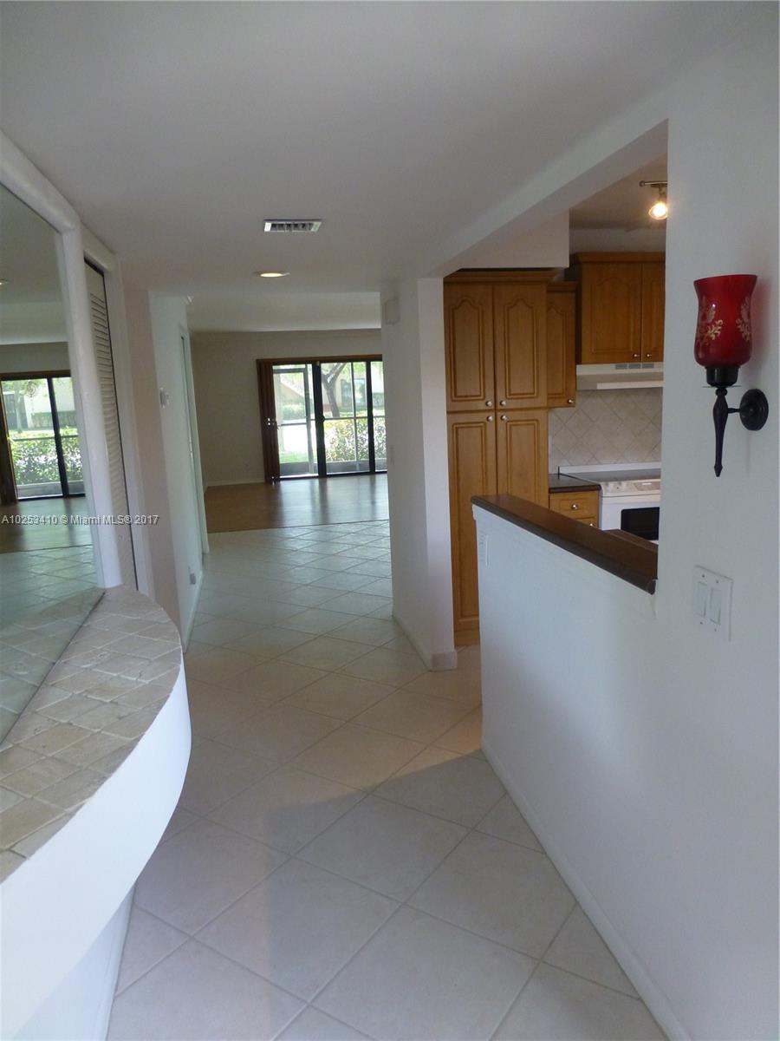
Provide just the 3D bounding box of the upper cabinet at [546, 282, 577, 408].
[{"bbox_3d":[0.967,-1.084,4.512,0.305,0.745,0.340,-4,11,-10],"label":"upper cabinet"}]

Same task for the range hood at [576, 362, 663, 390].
[{"bbox_3d":[1.524,-0.918,4.587,0.762,0.153,0.440,-4,11,-10],"label":"range hood"}]

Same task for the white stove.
[{"bbox_3d":[1.597,0.136,4.678,0.760,0.960,0.650,-4,11,-10],"label":"white stove"}]

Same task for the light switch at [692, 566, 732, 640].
[{"bbox_3d":[0.624,0.164,1.408,0.010,0.116,0.117,-4,11,-10],"label":"light switch"}]

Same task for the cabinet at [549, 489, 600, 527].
[{"bbox_3d":[1.055,0.211,4.618,0.320,0.880,0.600,-4,11,-10],"label":"cabinet"}]

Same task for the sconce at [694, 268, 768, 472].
[{"bbox_3d":[0.568,-0.243,1.228,0.120,0.337,0.113,-4,11,-10],"label":"sconce"}]

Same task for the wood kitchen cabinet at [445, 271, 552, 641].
[{"bbox_3d":[0.566,-0.363,4.421,0.620,2.120,0.610,-4,11,-10],"label":"wood kitchen cabinet"}]

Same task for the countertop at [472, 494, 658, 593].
[{"bbox_3d":[0.503,0.025,2.171,0.135,0.040,1.310,-4,11,-10],"label":"countertop"}]

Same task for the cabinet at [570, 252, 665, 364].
[{"bbox_3d":[1.496,-1.321,4.541,0.770,0.645,0.380,-4,11,-10],"label":"cabinet"}]

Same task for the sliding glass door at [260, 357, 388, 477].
[{"bbox_3d":[-0.965,-1.802,12.786,2.600,2.060,0.140,-4,11,-10],"label":"sliding glass door"}]

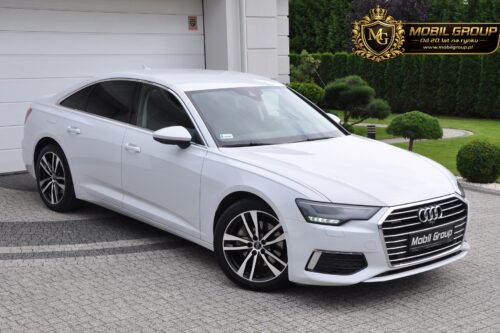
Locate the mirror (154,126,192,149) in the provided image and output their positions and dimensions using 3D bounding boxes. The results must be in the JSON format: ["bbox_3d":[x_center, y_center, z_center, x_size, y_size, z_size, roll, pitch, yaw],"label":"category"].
[{"bbox_3d":[-0.621,-0.231,5.625,0.230,0.170,0.190,-7,14,-43],"label":"mirror"}]

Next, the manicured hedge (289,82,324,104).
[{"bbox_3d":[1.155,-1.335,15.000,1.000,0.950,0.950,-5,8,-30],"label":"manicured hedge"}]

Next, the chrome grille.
[{"bbox_3d":[1.255,0.438,4.945,1.100,0.420,0.180,-7,7,-42],"label":"chrome grille"}]

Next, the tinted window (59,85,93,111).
[{"bbox_3d":[-1.747,-0.713,7.177,0.050,0.270,0.540,26,-9,-41],"label":"tinted window"}]

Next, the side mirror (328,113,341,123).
[{"bbox_3d":[0.801,-0.405,6.735,0.240,0.170,0.160,-7,13,-42],"label":"side mirror"}]

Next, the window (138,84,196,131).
[{"bbox_3d":[-0.631,-0.446,5.788,1.060,0.420,0.090,12,-7,46],"label":"window"}]

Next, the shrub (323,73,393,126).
[{"bbox_3d":[2.281,-1.406,15.200,1.460,1.160,1.250,1,10,9],"label":"shrub"}]

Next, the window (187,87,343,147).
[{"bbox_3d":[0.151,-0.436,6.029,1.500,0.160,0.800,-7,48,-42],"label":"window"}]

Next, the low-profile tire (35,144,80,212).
[{"bbox_3d":[-1.926,0.101,7.284,0.240,0.700,0.700,-7,14,-43],"label":"low-profile tire"}]

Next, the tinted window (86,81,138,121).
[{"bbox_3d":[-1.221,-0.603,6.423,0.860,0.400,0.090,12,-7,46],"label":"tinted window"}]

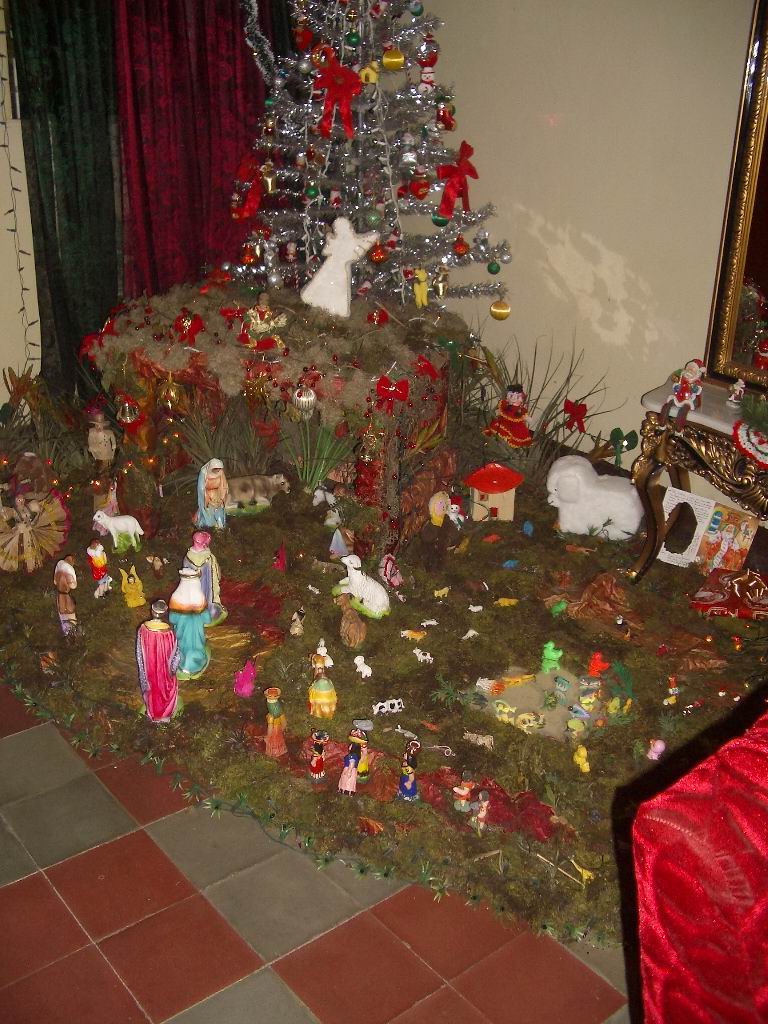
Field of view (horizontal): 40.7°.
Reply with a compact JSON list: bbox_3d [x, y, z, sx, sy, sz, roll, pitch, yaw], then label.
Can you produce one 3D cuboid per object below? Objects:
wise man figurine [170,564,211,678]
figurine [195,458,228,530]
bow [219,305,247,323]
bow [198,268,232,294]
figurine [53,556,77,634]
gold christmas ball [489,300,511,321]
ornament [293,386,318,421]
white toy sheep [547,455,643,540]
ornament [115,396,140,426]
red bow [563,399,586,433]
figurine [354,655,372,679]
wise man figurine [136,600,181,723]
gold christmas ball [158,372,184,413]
[{"bbox_3d":[-0.531,0.308,2.854,0.122,0.325,0.122,1,23,-5],"label":"wise man figurine"},{"bbox_3d":[-0.634,-0.065,3.811,0.115,0.260,0.120,-9,26,-27],"label":"figurine"},{"bbox_3d":[-0.567,-0.744,3.880,0.100,0.062,0.040,3,-22,-3],"label":"bow"},{"bbox_3d":[-0.731,-1.006,4.500,0.146,0.109,0.073,3,23,-1],"label":"bow"},{"bbox_3d":[-0.907,0.231,2.936,0.060,0.237,0.060,14,25,21],"label":"figurine"},{"bbox_3d":[0.455,-0.794,4.080,0.083,0.084,0.083,4,23,0],"label":"gold christmas ball"},{"bbox_3d":[-0.267,-0.365,3.480,0.080,0.104,0.080,3,23,-1],"label":"ornament"},{"bbox_3d":[0.816,-0.059,4.014,0.375,0.285,0.220,7,23,8],"label":"white toy sheep"},{"bbox_3d":[-0.879,-0.345,3.550,0.080,0.092,0.080,3,23,-1],"label":"ornament"},{"bbox_3d":[0.847,-0.427,4.580,0.105,0.145,0.045,9,23,13],"label":"red bow"},{"bbox_3d":[-0.056,0.423,2.831,0.056,0.062,0.030,17,27,28],"label":"figurine"},{"bbox_3d":[-0.561,0.366,2.578,0.105,0.316,0.100,6,23,5],"label":"wise man figurine"},{"bbox_3d":[-0.698,-0.392,3.400,0.084,0.135,0.084,3,23,-1],"label":"gold christmas ball"}]

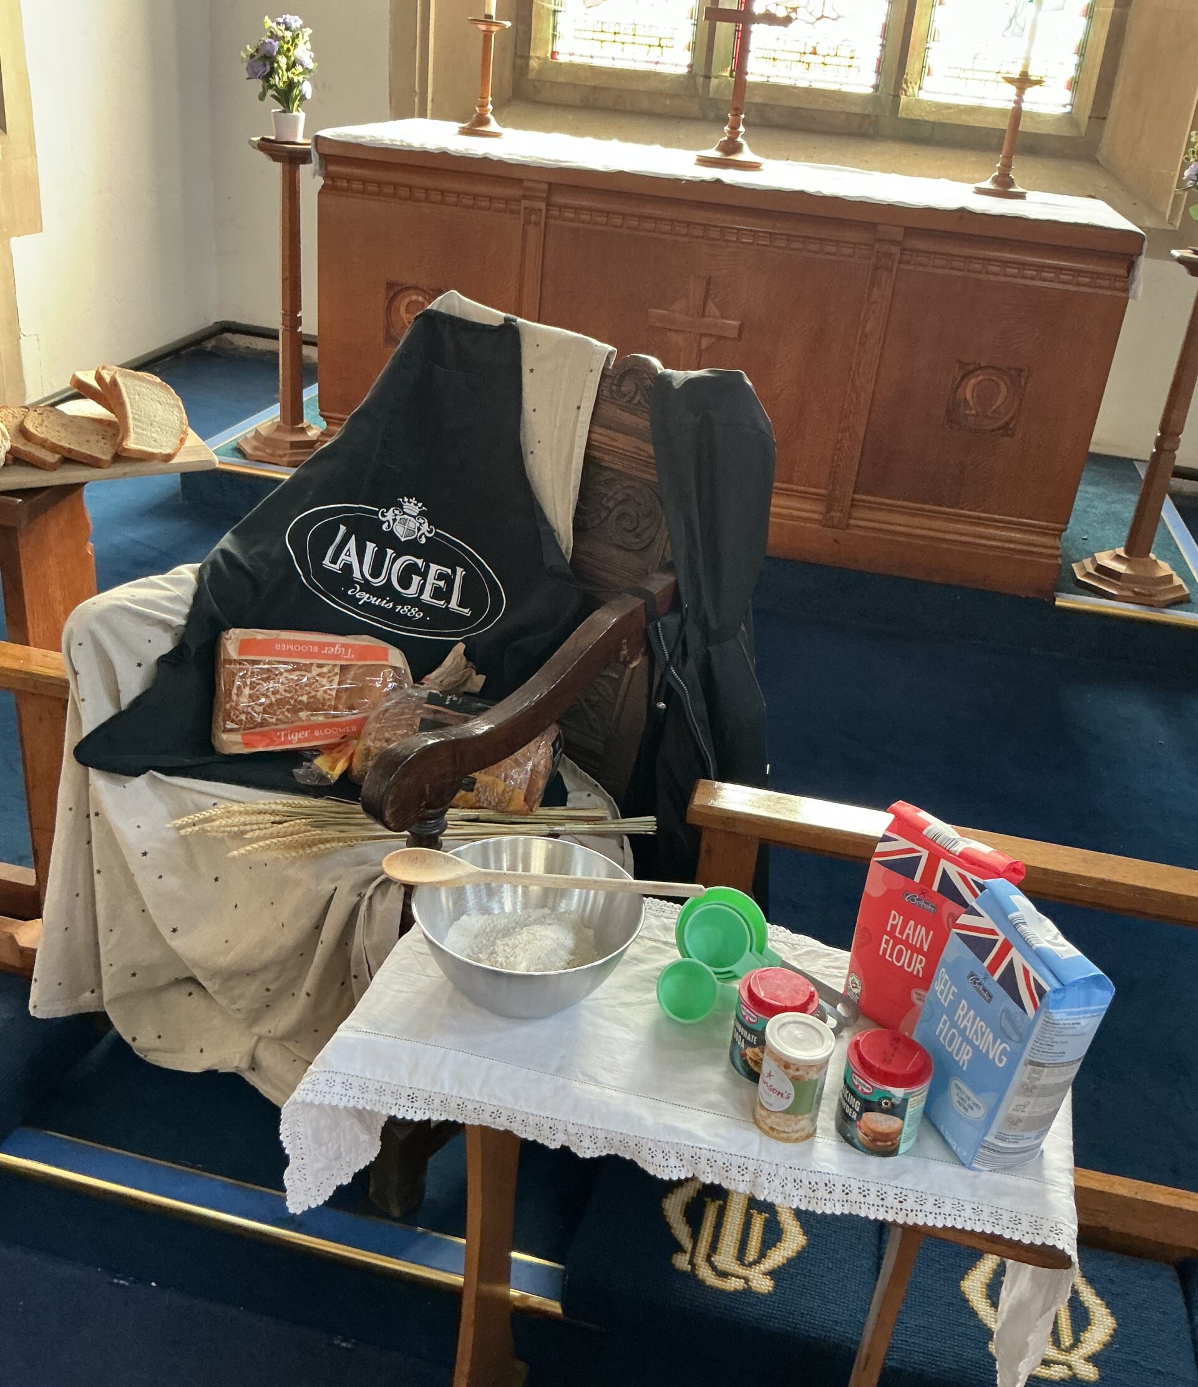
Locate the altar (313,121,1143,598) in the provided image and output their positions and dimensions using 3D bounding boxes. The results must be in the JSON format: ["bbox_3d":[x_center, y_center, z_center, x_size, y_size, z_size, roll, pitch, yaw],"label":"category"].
[{"bbox_3d":[0.326,-1.031,3.950,2.144,0.961,0.770,10,27,8],"label":"altar"}]

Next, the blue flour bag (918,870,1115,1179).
[{"bbox_3d":[0.344,0.287,1.153,0.075,0.205,0.113,-6,32,-24],"label":"blue flour bag"}]

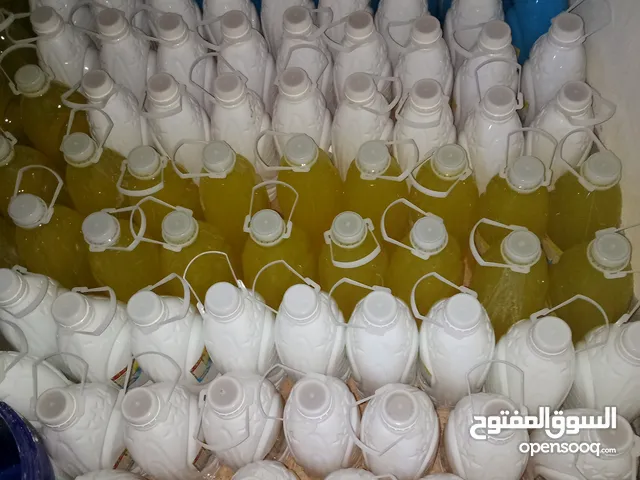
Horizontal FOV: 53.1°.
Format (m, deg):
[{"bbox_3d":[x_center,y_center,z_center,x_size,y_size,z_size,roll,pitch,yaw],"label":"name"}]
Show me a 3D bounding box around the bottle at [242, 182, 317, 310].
[{"bbox_3d":[-0.058,0.058,0.901,0.103,0.290,0.103,-5,58,0],"label":"bottle"}]

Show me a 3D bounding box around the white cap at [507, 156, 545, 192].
[{"bbox_3d":[0.252,-0.081,0.784,0.043,0.021,0.043,-2,59,4],"label":"white cap"}]

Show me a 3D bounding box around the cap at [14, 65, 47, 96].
[{"bbox_3d":[-0.405,-0.224,0.902,0.042,0.020,0.042,-2,58,2],"label":"cap"}]

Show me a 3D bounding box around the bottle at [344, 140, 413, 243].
[{"bbox_3d":[0.077,-0.035,0.924,0.095,0.285,0.095,-8,59,0],"label":"bottle"}]

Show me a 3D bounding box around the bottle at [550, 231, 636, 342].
[{"bbox_3d":[0.349,0.086,0.847,0.103,0.290,0.103,-8,58,3],"label":"bottle"}]

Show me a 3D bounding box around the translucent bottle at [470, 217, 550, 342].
[{"bbox_3d":[0.241,0.076,0.851,0.095,0.285,0.095,-8,59,0],"label":"translucent bottle"}]

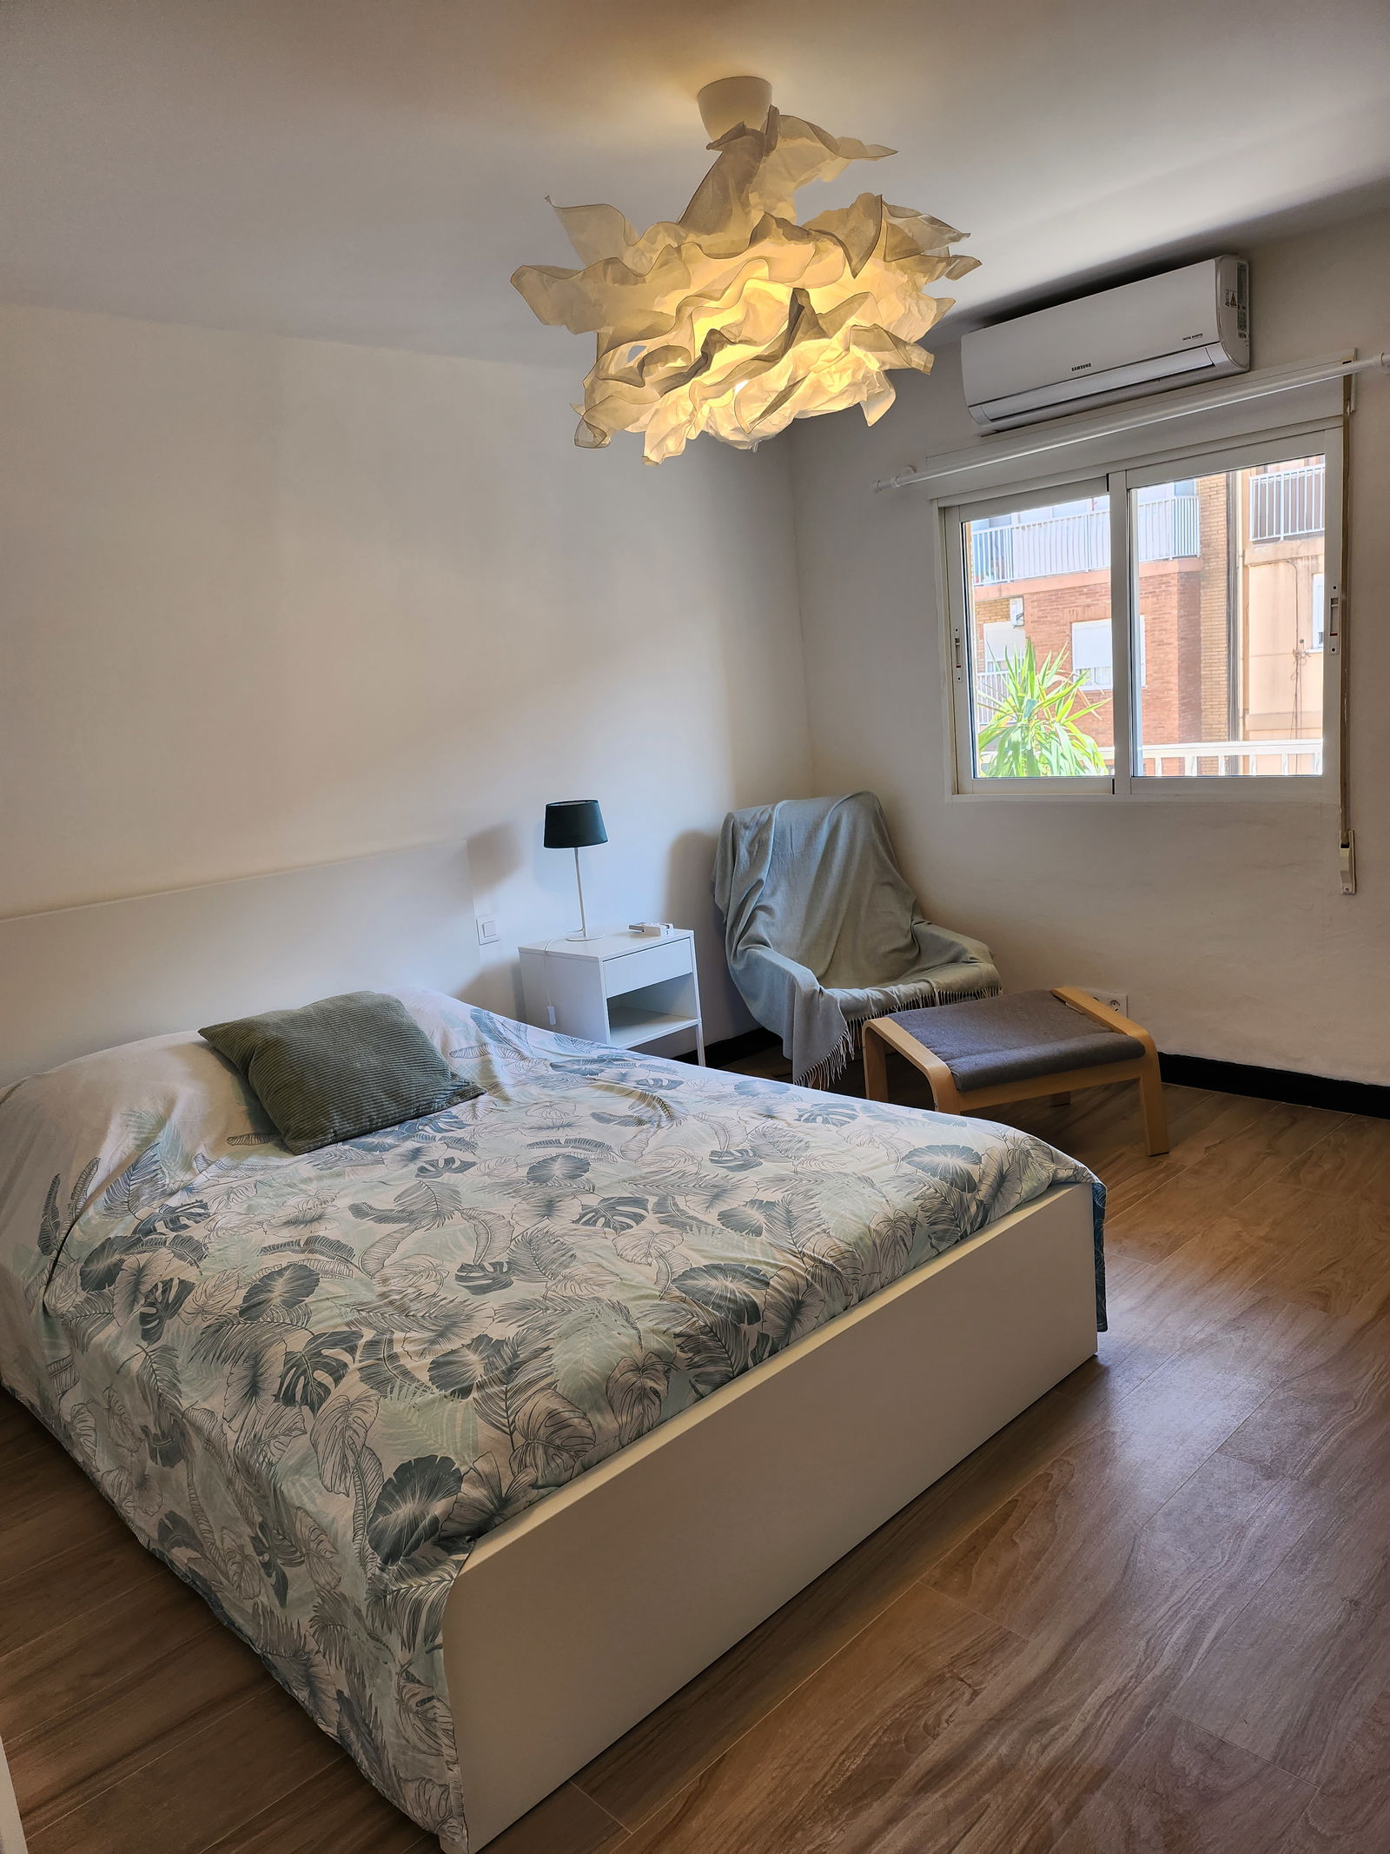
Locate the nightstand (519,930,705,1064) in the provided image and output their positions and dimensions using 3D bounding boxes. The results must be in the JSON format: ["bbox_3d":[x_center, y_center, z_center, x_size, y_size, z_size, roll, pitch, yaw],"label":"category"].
[{"bbox_3d":[-0.258,0.353,4.202,0.392,0.638,0.404,6,15,45],"label":"nightstand"}]

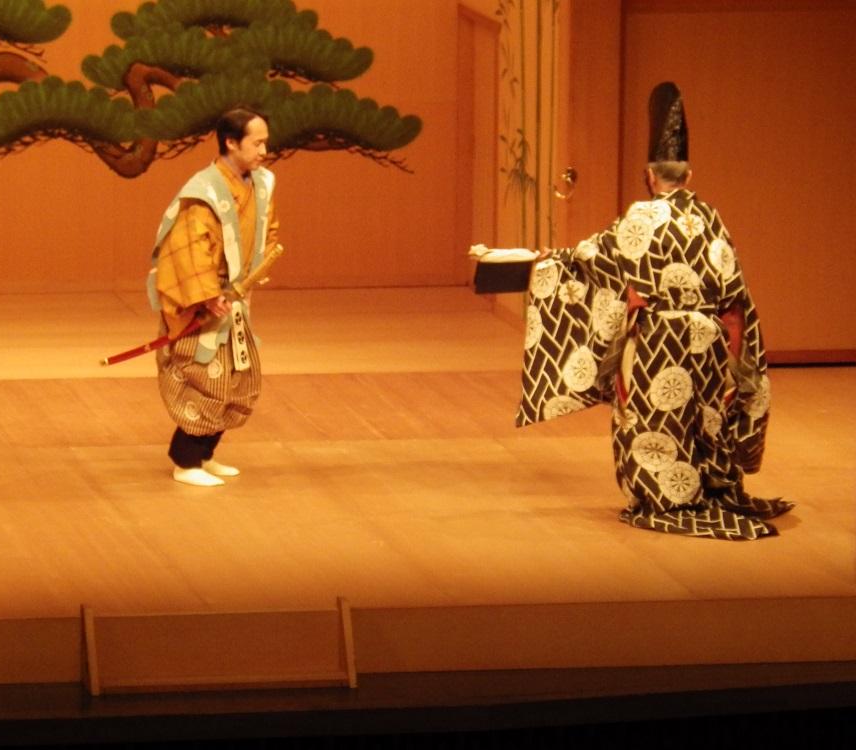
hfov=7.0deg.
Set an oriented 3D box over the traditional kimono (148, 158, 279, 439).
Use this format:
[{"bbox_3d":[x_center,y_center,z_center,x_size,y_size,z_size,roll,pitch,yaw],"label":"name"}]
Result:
[{"bbox_3d":[-0.907,-0.332,30.100,0.480,1.160,0.580,7,11,34],"label":"traditional kimono"}]

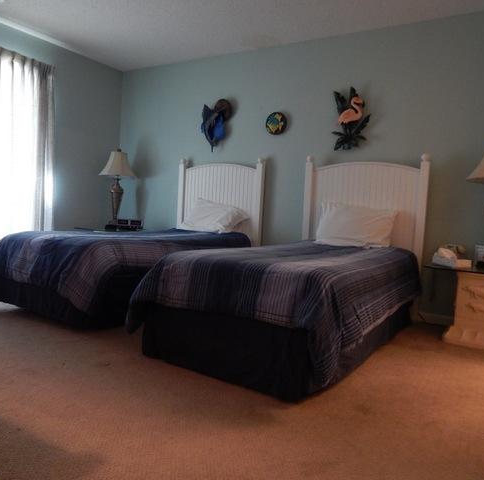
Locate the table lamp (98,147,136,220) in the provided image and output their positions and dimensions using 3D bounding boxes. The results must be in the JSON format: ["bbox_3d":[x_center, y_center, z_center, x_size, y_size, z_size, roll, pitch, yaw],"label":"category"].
[{"bbox_3d":[-1.412,-0.587,4.639,0.400,0.935,0.400,6,5,31],"label":"table lamp"}]

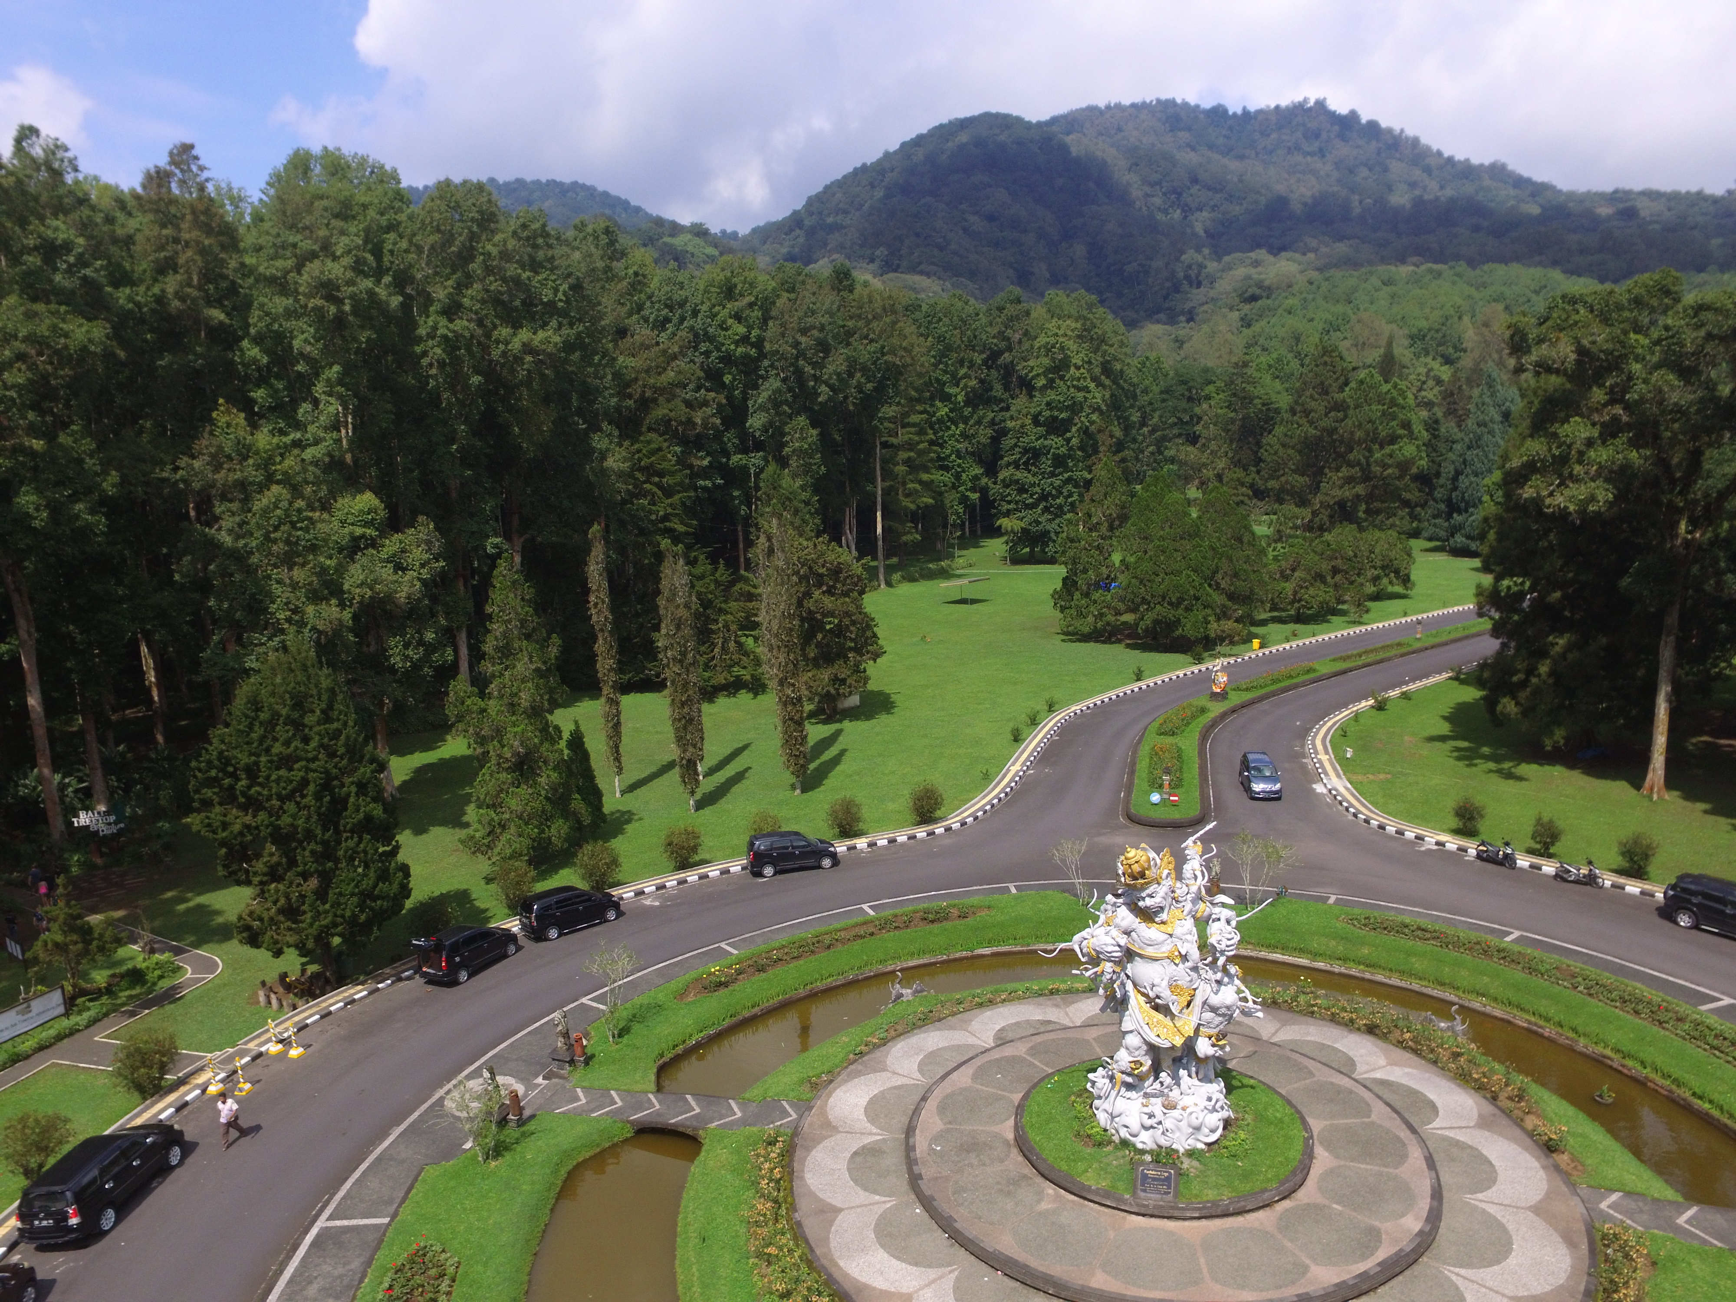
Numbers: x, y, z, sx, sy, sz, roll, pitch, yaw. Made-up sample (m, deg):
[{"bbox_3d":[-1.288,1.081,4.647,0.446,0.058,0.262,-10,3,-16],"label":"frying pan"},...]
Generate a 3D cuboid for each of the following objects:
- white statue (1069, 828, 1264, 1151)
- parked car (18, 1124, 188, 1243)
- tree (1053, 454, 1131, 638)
[{"bbox_3d":[7.624,8.501,26.057,5.000,7.800,3.900,-2,8,9],"label":"white statue"},{"bbox_3d":[-22.050,15.120,29.200,1.770,1.750,4.570,-3,8,1],"label":"parked car"},{"bbox_3d":[21.767,-10.357,97.796,7.600,17.300,7.600,-2,8,12],"label":"tree"}]

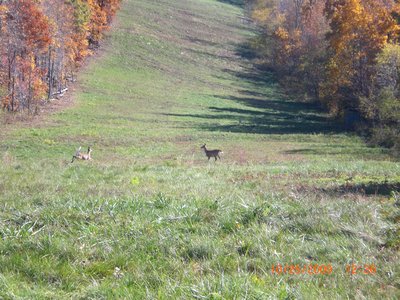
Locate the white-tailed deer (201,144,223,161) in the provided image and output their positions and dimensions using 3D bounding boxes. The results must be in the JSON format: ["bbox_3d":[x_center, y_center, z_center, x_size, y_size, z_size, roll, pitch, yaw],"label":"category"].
[{"bbox_3d":[0.750,0.228,81.000,1.400,1.200,0.400,0,0,10],"label":"white-tailed deer"}]

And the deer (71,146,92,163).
[{"bbox_3d":[-7.339,0.330,82.000,1.420,1.060,0.400,0,0,0],"label":"deer"}]

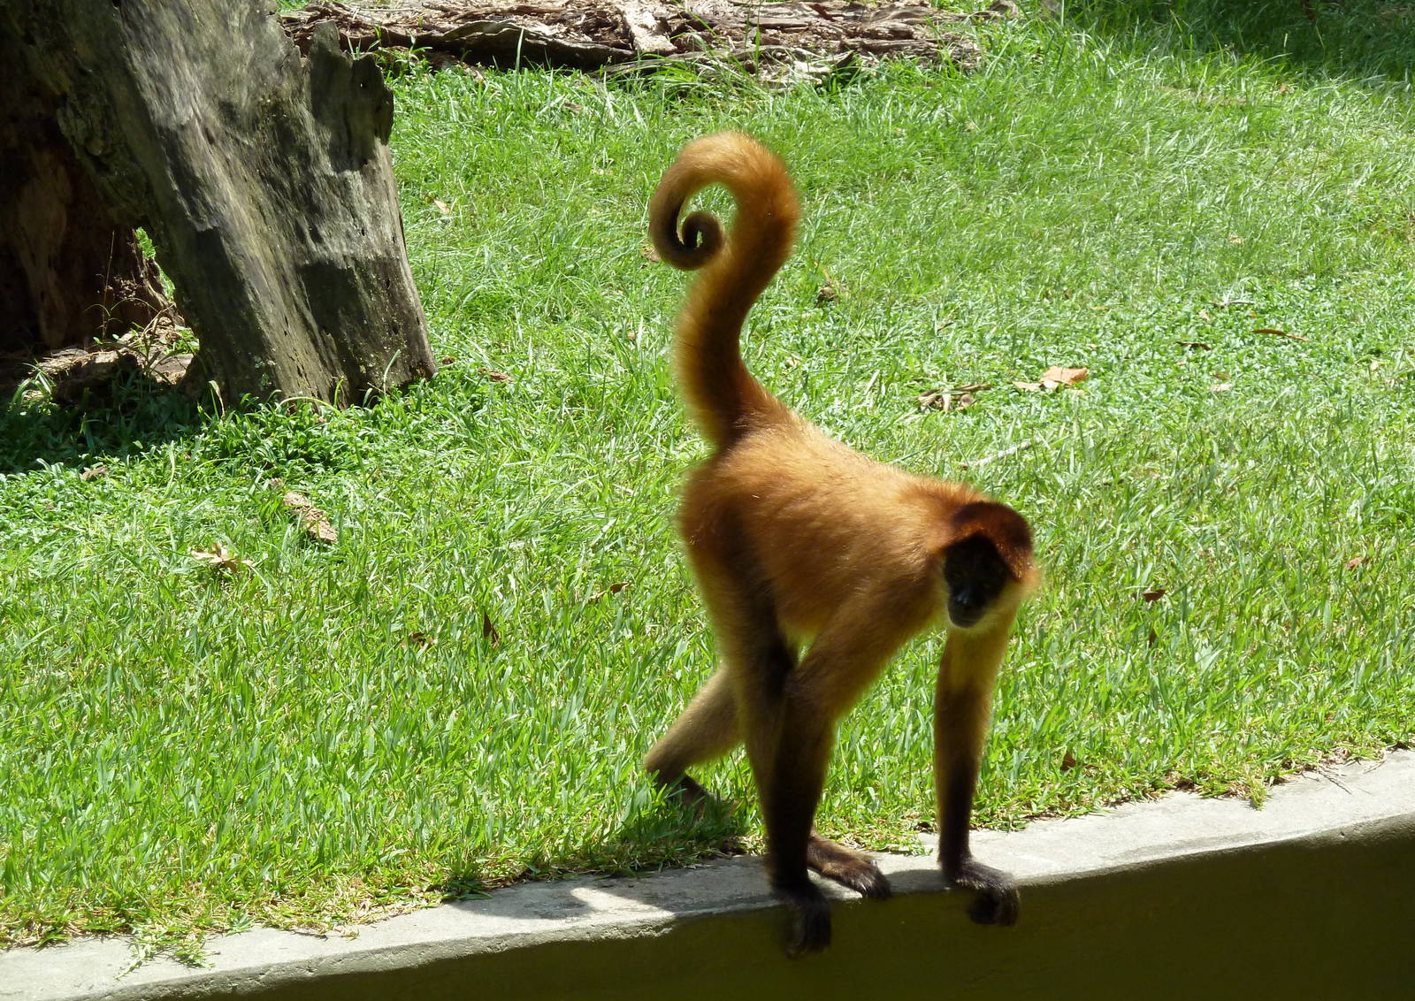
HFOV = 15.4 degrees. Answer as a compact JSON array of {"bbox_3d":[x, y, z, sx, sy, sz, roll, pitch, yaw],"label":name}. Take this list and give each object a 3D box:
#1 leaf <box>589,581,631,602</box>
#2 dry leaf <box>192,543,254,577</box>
[{"bbox_3d":[-0.123,0.114,6.555,0.050,0.020,0.035,0,17,0],"label":"leaf"},{"bbox_3d":[-0.619,0.077,6.678,0.078,0.025,0.060,0,17,0],"label":"dry leaf"}]

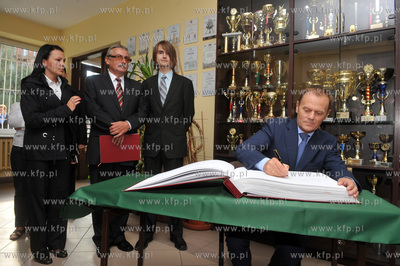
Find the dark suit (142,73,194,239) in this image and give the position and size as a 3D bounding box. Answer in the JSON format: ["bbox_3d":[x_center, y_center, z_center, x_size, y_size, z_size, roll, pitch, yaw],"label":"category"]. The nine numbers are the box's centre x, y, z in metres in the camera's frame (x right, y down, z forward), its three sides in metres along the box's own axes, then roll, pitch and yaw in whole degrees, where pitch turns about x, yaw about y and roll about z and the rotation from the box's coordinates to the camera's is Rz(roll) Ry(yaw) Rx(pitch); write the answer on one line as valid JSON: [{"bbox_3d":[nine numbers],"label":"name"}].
[{"bbox_3d":[-0.280,0.200,2.370,0.460,1.470,0.310,1,0,0],"label":"dark suit"}]

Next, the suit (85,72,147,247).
[{"bbox_3d":[-0.720,0.225,2.280,0.540,1.480,0.370,1,1,-28],"label":"suit"}]

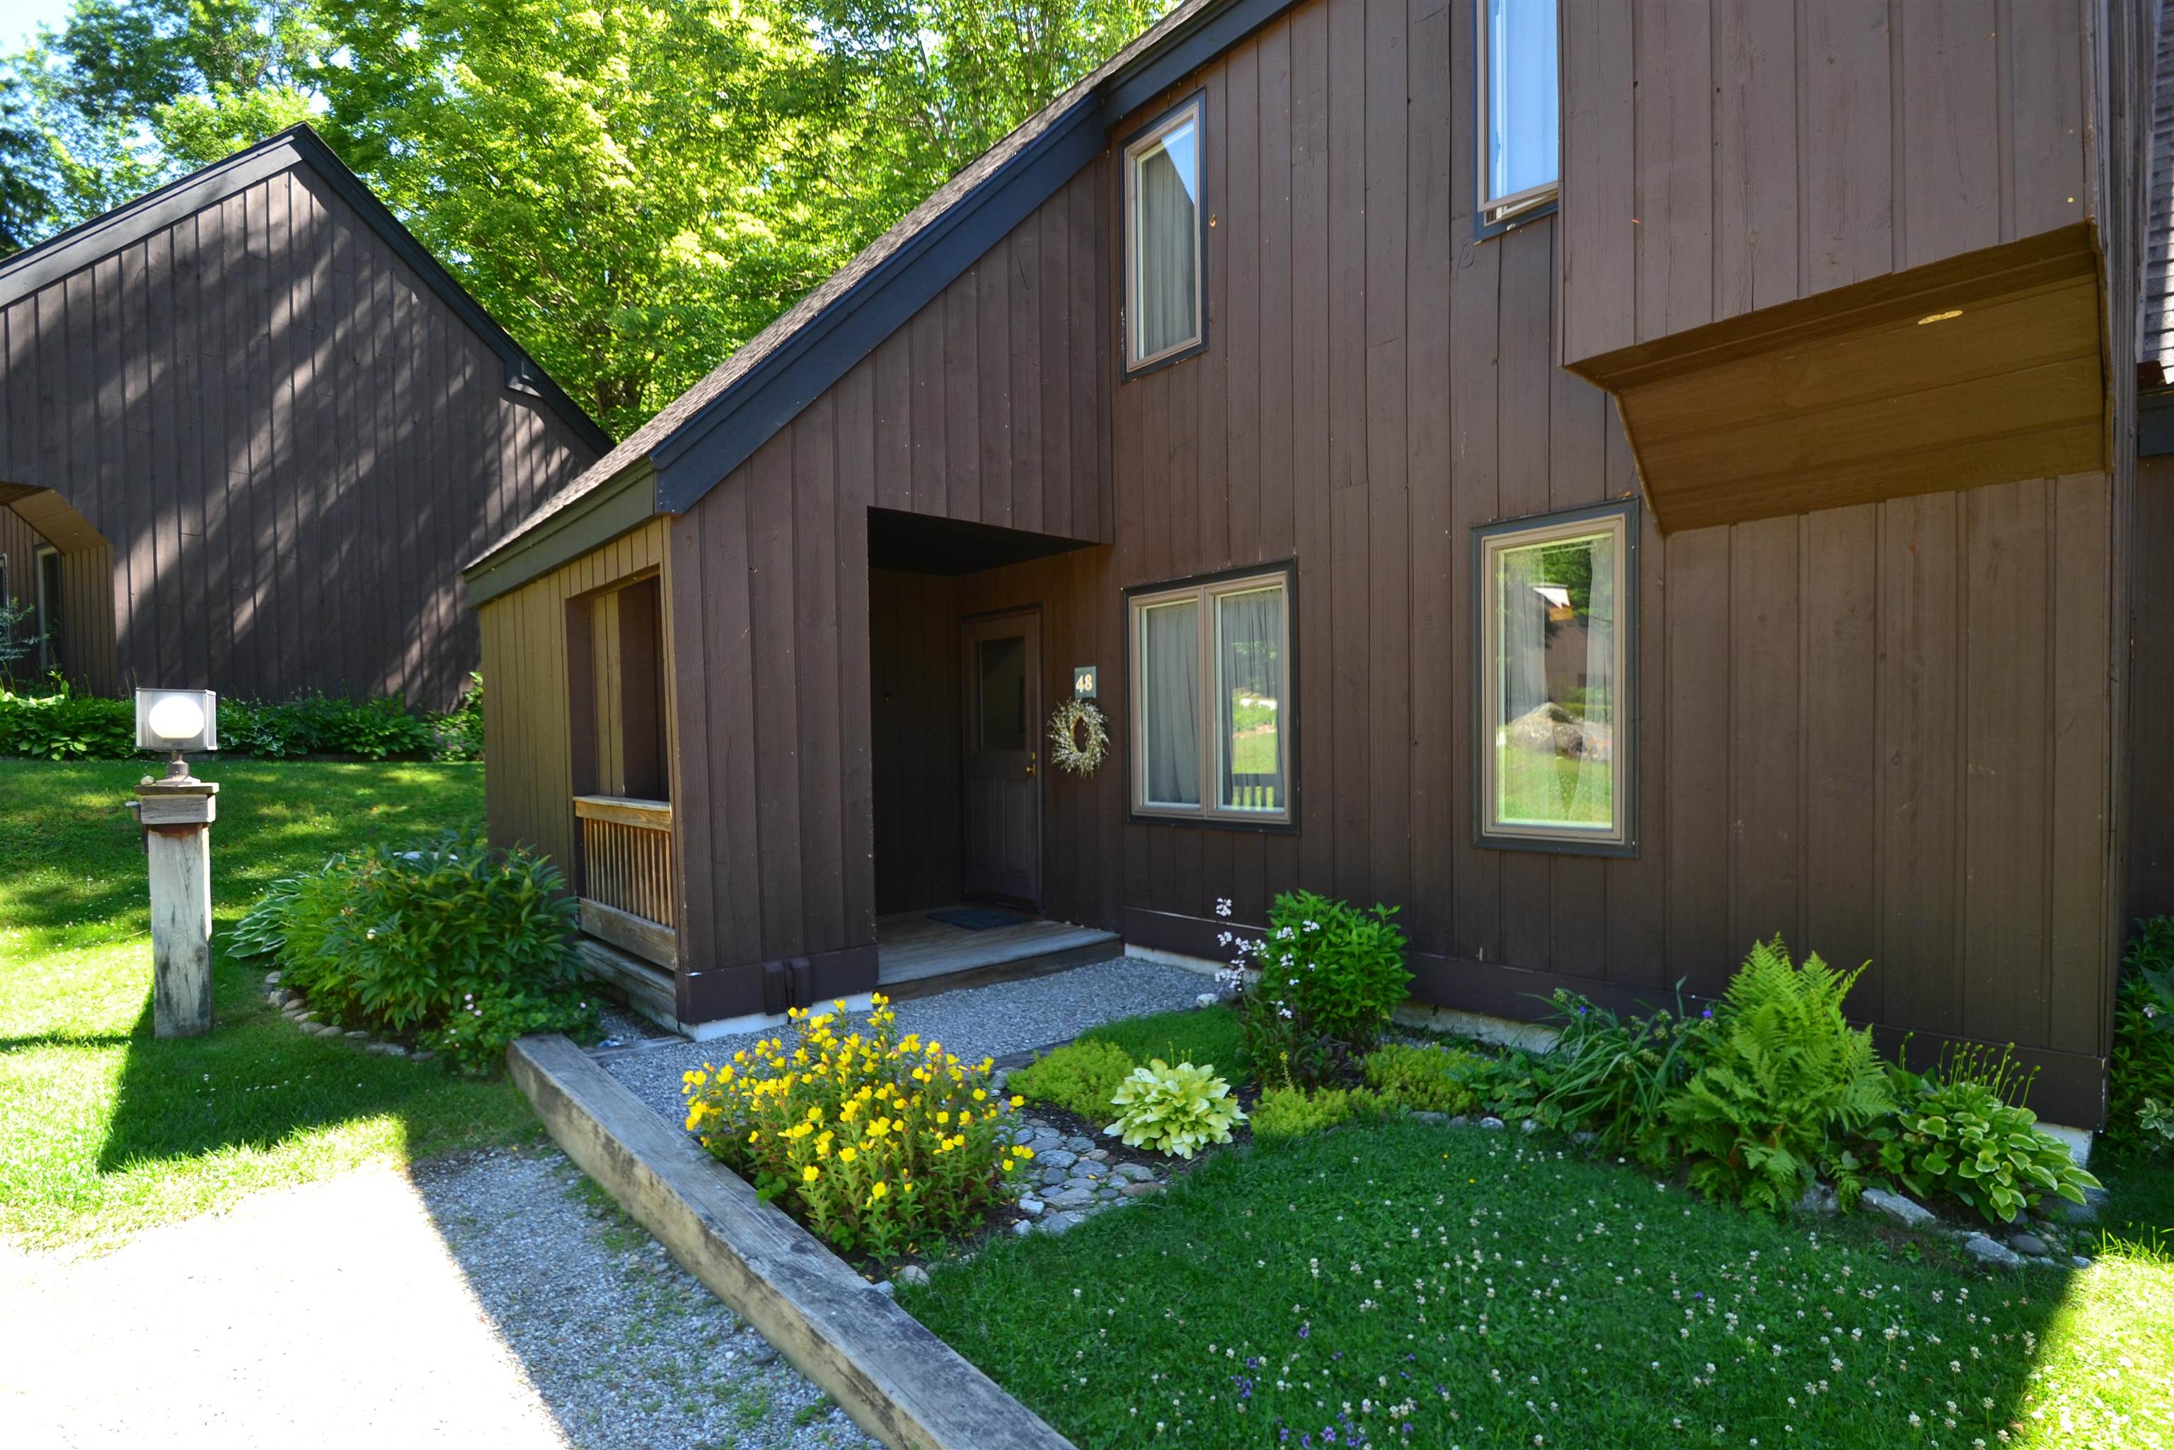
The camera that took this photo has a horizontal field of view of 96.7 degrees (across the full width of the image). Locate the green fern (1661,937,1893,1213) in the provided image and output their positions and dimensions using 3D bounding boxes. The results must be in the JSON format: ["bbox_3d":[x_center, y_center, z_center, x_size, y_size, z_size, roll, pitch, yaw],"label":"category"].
[{"bbox_3d":[2.165,1.060,3.040,0.620,0.740,0.630,0,0,-43],"label":"green fern"}]

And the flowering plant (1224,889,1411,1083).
[{"bbox_3d":[0.970,1.060,4.070,0.650,0.740,0.750,0,0,-43],"label":"flowering plant"}]

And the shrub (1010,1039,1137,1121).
[{"bbox_3d":[-0.050,1.340,3.700,0.480,0.180,0.480,0,0,-43],"label":"shrub"}]

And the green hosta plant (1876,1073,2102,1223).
[{"bbox_3d":[2.600,1.220,2.800,0.460,0.380,0.520,0,0,-43],"label":"green hosta plant"}]

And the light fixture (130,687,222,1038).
[{"bbox_3d":[-4.150,0.630,4.400,0.280,1.580,0.280,0,0,-44],"label":"light fixture"}]

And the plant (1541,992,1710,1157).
[{"bbox_3d":[1.880,1.180,3.390,0.570,0.470,0.570,0,0,-43],"label":"plant"}]

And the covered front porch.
[{"bbox_3d":[-1.400,0.155,5.820,2.680,2.520,1.680,0,0,-44],"label":"covered front porch"}]

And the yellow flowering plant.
[{"bbox_3d":[-0.700,1.180,2.930,0.780,0.520,1.100,0,0,-43],"label":"yellow flowering plant"}]

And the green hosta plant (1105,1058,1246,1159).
[{"bbox_3d":[0.310,1.285,3.340,0.470,0.270,0.470,-1,0,0],"label":"green hosta plant"}]

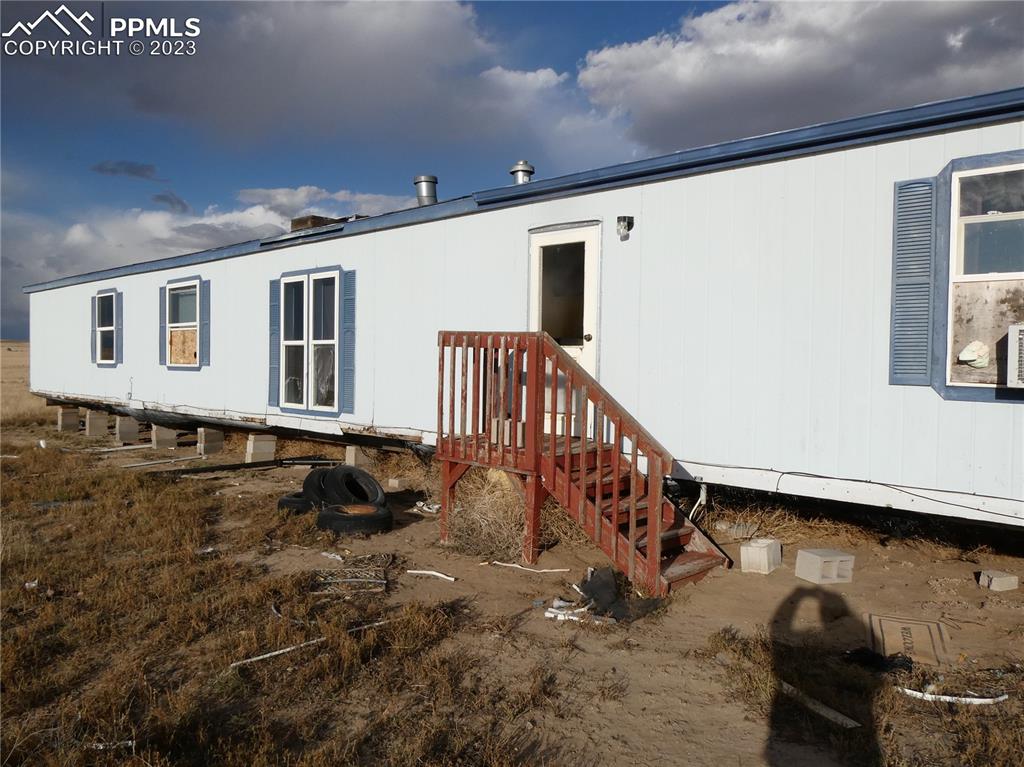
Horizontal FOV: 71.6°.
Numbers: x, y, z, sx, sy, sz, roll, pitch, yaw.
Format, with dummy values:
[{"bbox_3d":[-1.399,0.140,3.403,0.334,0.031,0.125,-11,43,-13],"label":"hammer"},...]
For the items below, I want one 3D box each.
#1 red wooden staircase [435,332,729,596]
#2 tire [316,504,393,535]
[{"bbox_3d":[0.536,0.503,5.942,2.350,1.838,0.991,3,4,41],"label":"red wooden staircase"},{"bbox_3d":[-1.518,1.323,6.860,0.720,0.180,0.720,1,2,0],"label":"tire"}]

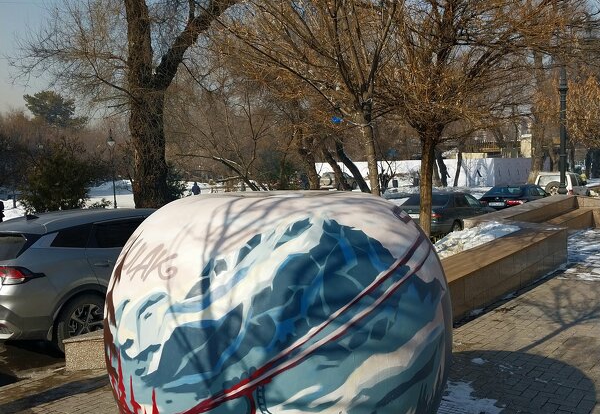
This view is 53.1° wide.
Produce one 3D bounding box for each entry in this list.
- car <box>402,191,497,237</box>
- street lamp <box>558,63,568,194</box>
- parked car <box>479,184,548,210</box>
[{"bbox_3d":[4.676,0.212,19.136,1.780,1.420,4.720,0,4,37],"label":"car"},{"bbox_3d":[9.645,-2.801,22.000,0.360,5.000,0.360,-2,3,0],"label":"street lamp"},{"bbox_3d":[8.601,-0.154,23.763,1.830,1.460,4.800,0,4,37],"label":"parked car"}]

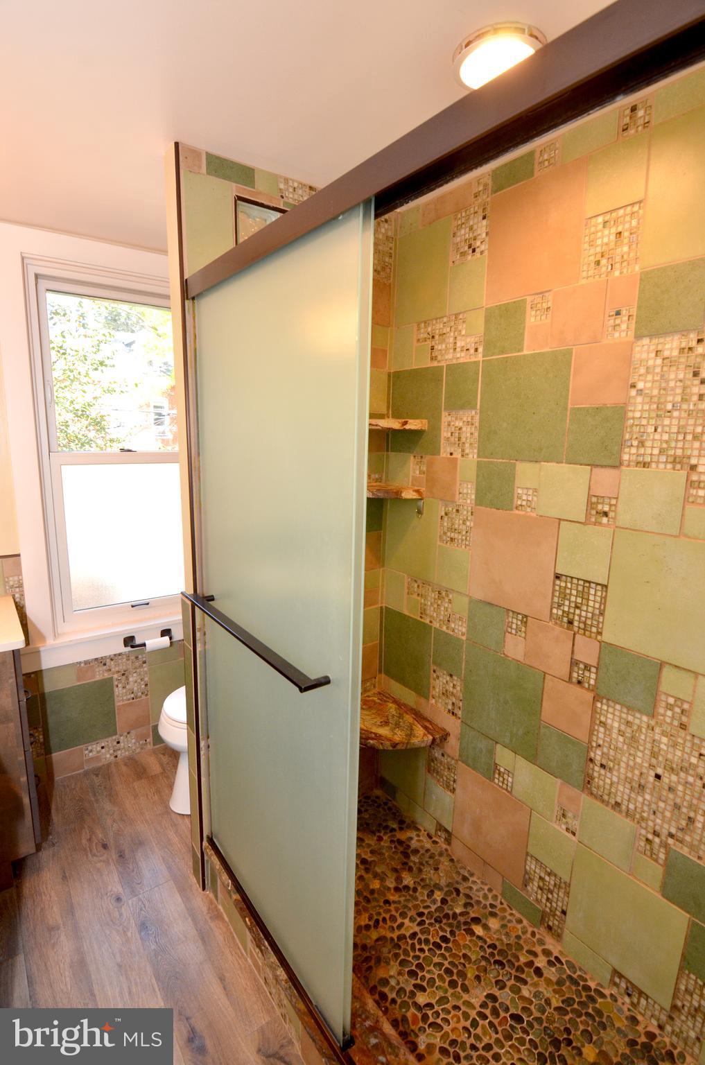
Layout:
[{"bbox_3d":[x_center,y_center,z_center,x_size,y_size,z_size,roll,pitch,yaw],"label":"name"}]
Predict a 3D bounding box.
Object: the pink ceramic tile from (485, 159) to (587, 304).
[{"bbox_3d":[0.503,-0.820,1.317,0.010,0.298,0.298,-8,14,-38],"label":"pink ceramic tile"}]

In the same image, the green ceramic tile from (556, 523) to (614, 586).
[{"bbox_3d":[0.638,0.053,1.299,0.010,0.146,0.146,-8,14,-38],"label":"green ceramic tile"}]

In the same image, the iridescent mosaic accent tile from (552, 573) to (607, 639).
[{"bbox_3d":[0.638,0.206,1.332,0.012,0.149,0.146,-7,12,-36],"label":"iridescent mosaic accent tile"}]

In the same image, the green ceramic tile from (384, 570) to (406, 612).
[{"bbox_3d":[0.183,0.247,1.974,0.012,0.152,0.138,-7,12,-36],"label":"green ceramic tile"}]

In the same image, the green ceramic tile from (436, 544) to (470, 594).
[{"bbox_3d":[0.365,0.131,1.697,0.010,0.150,0.150,-6,12,-35],"label":"green ceramic tile"}]

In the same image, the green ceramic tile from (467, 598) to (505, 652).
[{"bbox_3d":[0.455,0.313,1.597,0.010,0.150,0.150,-6,12,-35],"label":"green ceramic tile"}]

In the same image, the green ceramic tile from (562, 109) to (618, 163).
[{"bbox_3d":[0.601,-0.994,1.192,0.012,0.076,0.149,-7,12,-36],"label":"green ceramic tile"}]

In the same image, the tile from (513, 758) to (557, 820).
[{"bbox_3d":[0.579,0.805,1.496,0.011,0.149,0.149,-6,12,-35],"label":"tile"}]

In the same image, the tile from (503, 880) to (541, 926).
[{"bbox_3d":[0.565,1.229,1.571,0.010,0.070,0.149,-6,13,-35],"label":"tile"}]

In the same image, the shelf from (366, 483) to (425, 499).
[{"bbox_3d":[0.091,-0.145,1.790,0.277,0.044,0.227,-7,12,-36],"label":"shelf"}]

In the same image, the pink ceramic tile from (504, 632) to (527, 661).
[{"bbox_3d":[0.528,0.368,1.523,0.010,0.074,0.073,-7,13,-36],"label":"pink ceramic tile"}]

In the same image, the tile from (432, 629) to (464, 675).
[{"bbox_3d":[0.356,0.443,1.742,0.010,0.149,0.152,-6,13,-35],"label":"tile"}]

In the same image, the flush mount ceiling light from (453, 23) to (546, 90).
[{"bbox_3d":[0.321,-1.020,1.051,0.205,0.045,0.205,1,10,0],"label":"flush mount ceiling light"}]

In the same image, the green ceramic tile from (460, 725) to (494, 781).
[{"bbox_3d":[0.443,0.774,1.672,0.010,0.149,0.152,-6,13,-35],"label":"green ceramic tile"}]

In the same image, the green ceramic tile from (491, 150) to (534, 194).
[{"bbox_3d":[0.469,-1.034,1.371,0.012,0.080,0.149,-7,12,-36],"label":"green ceramic tile"}]

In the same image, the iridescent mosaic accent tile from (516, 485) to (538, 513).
[{"bbox_3d":[0.529,-0.100,1.427,0.008,0.074,0.074,-6,12,-35],"label":"iridescent mosaic accent tile"}]

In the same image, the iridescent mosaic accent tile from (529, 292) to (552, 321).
[{"bbox_3d":[0.528,-0.625,1.320,0.010,0.072,0.072,-8,14,-38],"label":"iridescent mosaic accent tile"}]

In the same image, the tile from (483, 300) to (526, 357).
[{"bbox_3d":[0.458,-0.607,1.413,0.010,0.146,0.146,-8,14,-38],"label":"tile"}]

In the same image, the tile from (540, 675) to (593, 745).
[{"bbox_3d":[0.636,0.520,1.399,0.010,0.151,0.149,-7,13,-36],"label":"tile"}]

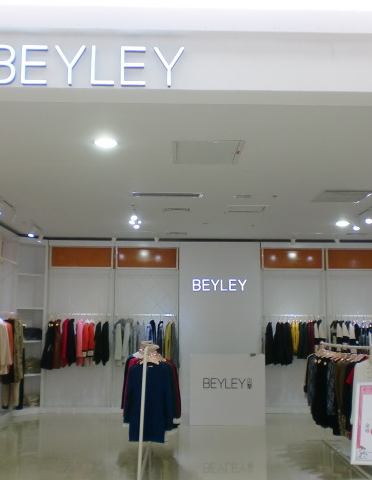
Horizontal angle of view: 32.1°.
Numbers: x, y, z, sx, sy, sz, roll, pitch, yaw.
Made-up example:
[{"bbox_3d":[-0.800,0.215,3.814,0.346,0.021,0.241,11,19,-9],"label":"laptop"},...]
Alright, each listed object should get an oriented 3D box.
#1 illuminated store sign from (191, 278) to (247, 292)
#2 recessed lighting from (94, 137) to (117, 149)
[{"bbox_3d":[0.567,0.788,11.208,0.950,0.220,0.060,0,-8,-1],"label":"illuminated store sign"},{"bbox_3d":[-0.666,-0.811,5.419,0.200,0.050,0.200,0,-8,-1],"label":"recessed lighting"}]

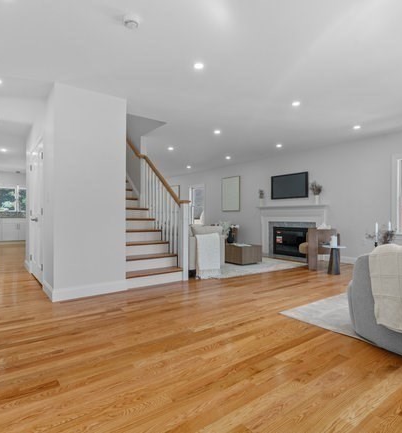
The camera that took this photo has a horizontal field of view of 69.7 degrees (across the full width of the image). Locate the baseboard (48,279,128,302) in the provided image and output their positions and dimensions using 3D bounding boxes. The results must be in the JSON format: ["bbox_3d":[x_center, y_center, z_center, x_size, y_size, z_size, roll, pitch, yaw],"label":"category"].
[{"bbox_3d":[-1.357,0.920,3.629,0.909,0.151,0.020,0,0,-36],"label":"baseboard"}]

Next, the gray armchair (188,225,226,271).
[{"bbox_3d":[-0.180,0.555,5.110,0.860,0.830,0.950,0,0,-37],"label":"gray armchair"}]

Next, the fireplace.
[{"bbox_3d":[2.231,0.618,7.010,0.202,0.697,1.040,0,0,-36],"label":"fireplace"}]

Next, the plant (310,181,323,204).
[{"bbox_3d":[2.557,-0.511,6.403,0.263,0.535,0.283,0,0,-36],"label":"plant"}]

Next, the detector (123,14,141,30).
[{"bbox_3d":[-0.539,-1.523,2.285,0.121,0.051,0.121,0,0,-36],"label":"detector"}]

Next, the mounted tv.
[{"bbox_3d":[2.189,-0.738,7.157,0.071,0.611,1.091,0,0,-36],"label":"mounted tv"}]

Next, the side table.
[{"bbox_3d":[2.348,0.763,5.080,0.404,0.495,0.404,0,0,-36],"label":"side table"}]

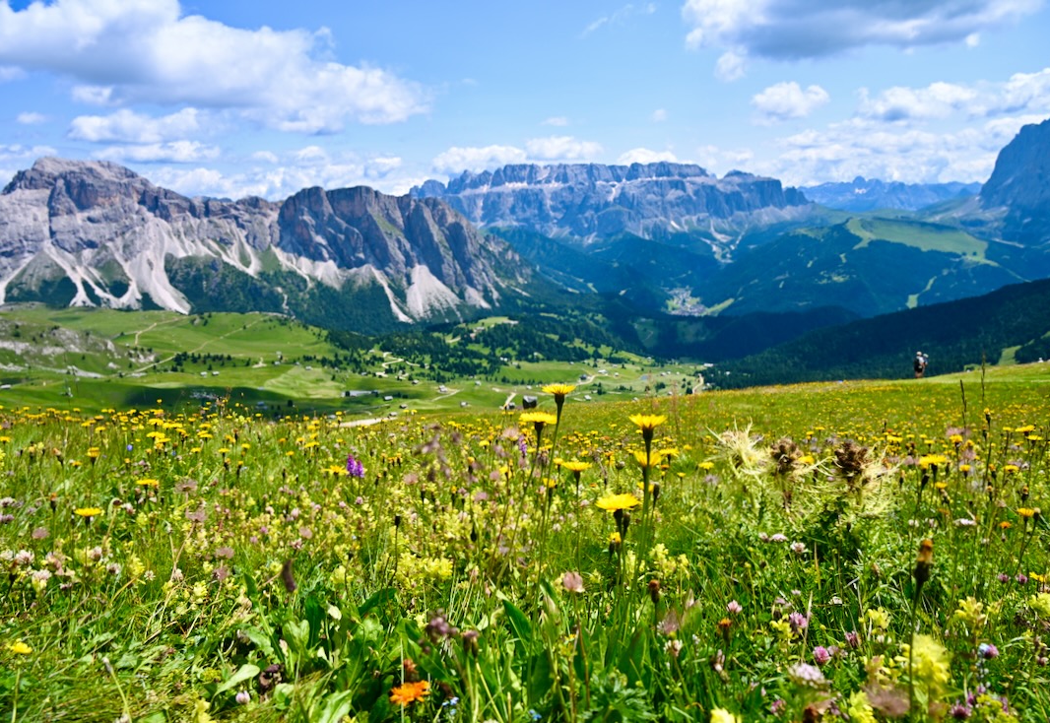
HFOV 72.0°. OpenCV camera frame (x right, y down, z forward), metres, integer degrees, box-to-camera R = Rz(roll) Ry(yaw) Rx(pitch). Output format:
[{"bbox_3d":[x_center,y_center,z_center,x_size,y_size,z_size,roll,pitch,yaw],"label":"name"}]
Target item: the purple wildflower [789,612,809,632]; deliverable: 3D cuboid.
[{"bbox_3d":[0.399,0.379,1.050,0.027,0.027,0.027,3,13,11],"label":"purple wildflower"}]

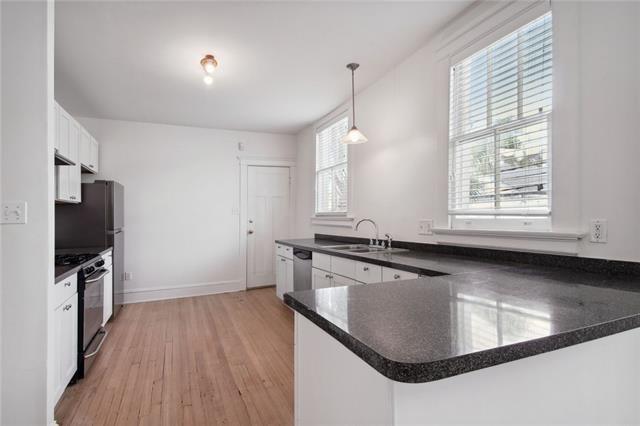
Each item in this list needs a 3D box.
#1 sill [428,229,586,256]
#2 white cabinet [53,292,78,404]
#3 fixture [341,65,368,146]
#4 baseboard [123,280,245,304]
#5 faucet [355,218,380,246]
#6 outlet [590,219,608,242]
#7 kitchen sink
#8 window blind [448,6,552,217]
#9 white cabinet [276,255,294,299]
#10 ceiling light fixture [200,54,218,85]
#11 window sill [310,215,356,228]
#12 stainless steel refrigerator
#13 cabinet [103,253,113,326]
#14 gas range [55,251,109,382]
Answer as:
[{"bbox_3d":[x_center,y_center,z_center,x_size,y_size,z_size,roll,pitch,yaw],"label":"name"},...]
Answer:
[{"bbox_3d":[1.220,0.188,2.286,0.070,0.112,1.141,0,-1,-25],"label":"sill"},{"bbox_3d":[-1.958,0.879,2.024,0.570,0.598,0.528,0,-1,-25],"label":"white cabinet"},{"bbox_3d":[0.339,-1.101,3.203,0.273,0.769,0.273,0,-1,0],"label":"fixture"},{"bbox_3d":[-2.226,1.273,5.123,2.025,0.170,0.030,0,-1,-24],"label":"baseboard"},{"bbox_3d":[0.485,0.215,3.228,0.267,0.301,0.227,0,-1,-24],"label":"faucet"},{"bbox_3d":[1.512,0.099,1.729,0.018,0.124,0.074,0,-1,-25],"label":"outlet"},{"bbox_3d":[0.443,0.471,3.342,0.530,0.190,0.776,0,-1,-25],"label":"kitchen sink"},{"bbox_3d":[1.261,-0.600,2.311,0.055,1.230,0.771,0,-1,-25],"label":"window blind"},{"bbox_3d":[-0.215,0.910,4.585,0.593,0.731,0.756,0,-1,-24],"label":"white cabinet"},{"bbox_3d":[-1.029,-1.338,2.983,0.148,0.247,0.148,0,-1,-24],"label":"ceiling light fixture"},{"bbox_3d":[0.145,0.138,4.481,0.099,0.131,1.235,0,-1,-24],"label":"window sill"},{"bbox_3d":[-3.038,0.489,4.217,0.692,1.749,0.800,0,-1,-24],"label":"stainless steel refrigerator"},{"bbox_3d":[-2.586,0.832,3.354,0.580,0.785,0.739,0,-1,-25],"label":"cabinet"},{"bbox_3d":[-2.307,0.870,2.759,0.692,0.914,0.761,0,-1,-24],"label":"gas range"}]

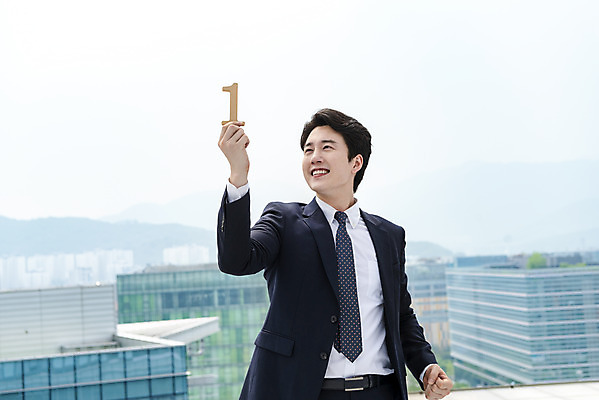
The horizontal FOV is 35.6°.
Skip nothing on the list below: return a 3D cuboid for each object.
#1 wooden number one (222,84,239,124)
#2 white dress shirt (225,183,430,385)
[{"bbox_3d":[-0.175,-0.253,2.470,0.062,0.113,0.014,2,-2,2],"label":"wooden number one"},{"bbox_3d":[0.070,0.251,2.670,0.585,0.620,0.400,-3,-3,5],"label":"white dress shirt"}]

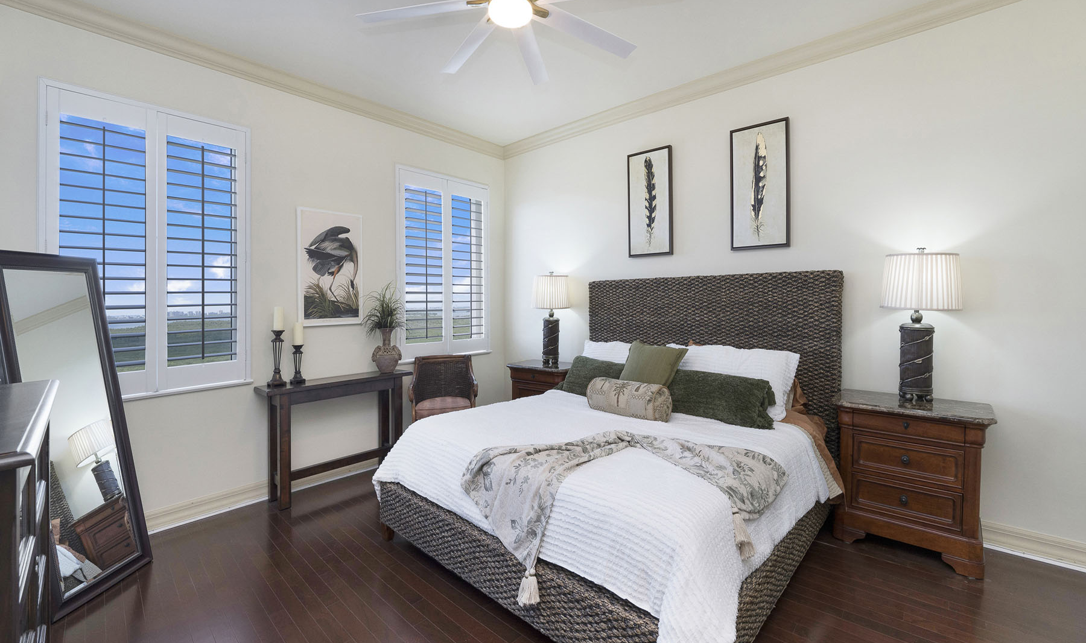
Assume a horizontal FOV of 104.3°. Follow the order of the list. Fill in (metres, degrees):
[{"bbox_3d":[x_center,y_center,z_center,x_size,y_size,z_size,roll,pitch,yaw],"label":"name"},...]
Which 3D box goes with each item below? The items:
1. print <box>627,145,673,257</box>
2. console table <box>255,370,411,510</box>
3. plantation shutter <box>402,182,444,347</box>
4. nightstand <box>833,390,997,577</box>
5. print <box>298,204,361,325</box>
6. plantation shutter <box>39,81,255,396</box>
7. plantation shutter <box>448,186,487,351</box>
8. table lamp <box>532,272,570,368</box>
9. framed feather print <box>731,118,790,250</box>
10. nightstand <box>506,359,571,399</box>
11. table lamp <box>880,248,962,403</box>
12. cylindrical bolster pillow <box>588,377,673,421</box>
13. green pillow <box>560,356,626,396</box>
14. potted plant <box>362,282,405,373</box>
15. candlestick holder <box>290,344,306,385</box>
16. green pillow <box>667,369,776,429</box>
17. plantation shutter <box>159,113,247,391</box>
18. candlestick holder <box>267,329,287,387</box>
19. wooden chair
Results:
[{"bbox_3d":[0.920,-1.010,3.606,0.400,0.890,0.040,1,3,40],"label":"print"},{"bbox_3d":[-1.636,0.911,3.487,0.292,0.856,1.126,2,4,41],"label":"console table"},{"bbox_3d":[-1.186,-0.549,4.183,0.040,1.670,0.508,2,4,41],"label":"plantation shutter"},{"bbox_3d":[2.089,0.868,2.423,0.650,0.790,0.470,1,3,40],"label":"nightstand"},{"bbox_3d":[-1.648,-0.413,3.321,0.030,0.885,0.480,1,3,43],"label":"print"},{"bbox_3d":[-2.332,-0.420,2.590,0.070,1.730,0.930,1,3,43],"label":"plantation shutter"},{"bbox_3d":[-0.822,-0.561,4.593,0.040,1.780,0.526,2,4,41],"label":"plantation shutter"},{"bbox_3d":[0.081,-0.022,4.053,0.360,0.890,0.360,-1,2,0],"label":"table lamp"},{"bbox_3d":[1.643,-1.016,3.199,0.403,0.924,0.040,2,4,41],"label":"framed feather print"},{"bbox_3d":[0.067,0.827,4.103,0.650,0.790,0.470,1,3,40],"label":"nightstand"},{"bbox_3d":[2.226,0.023,2.501,0.370,0.904,0.370,2,4,41],"label":"table lamp"},{"bbox_3d":[0.536,0.485,2.683,0.500,0.215,0.215,1,3,44],"label":"cylindrical bolster pillow"},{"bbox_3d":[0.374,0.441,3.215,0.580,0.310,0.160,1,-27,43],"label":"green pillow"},{"bbox_3d":[-1.295,0.052,3.484,0.360,0.760,0.360,1,3,43],"label":"potted plant"},{"bbox_3d":[-1.865,0.325,3.208,0.083,0.295,0.083,2,4,41],"label":"candlestick holder"},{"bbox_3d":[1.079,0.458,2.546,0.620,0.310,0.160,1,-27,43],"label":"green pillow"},{"bbox_3d":[-2.327,-0.458,2.898,0.040,1.781,0.471,2,4,41],"label":"plantation shutter"},{"bbox_3d":[-1.942,0.269,3.074,0.095,0.403,0.095,2,4,41],"label":"candlestick holder"},{"bbox_3d":[-0.928,0.849,3.949,0.614,0.926,0.614,-1,3,-18],"label":"wooden chair"}]

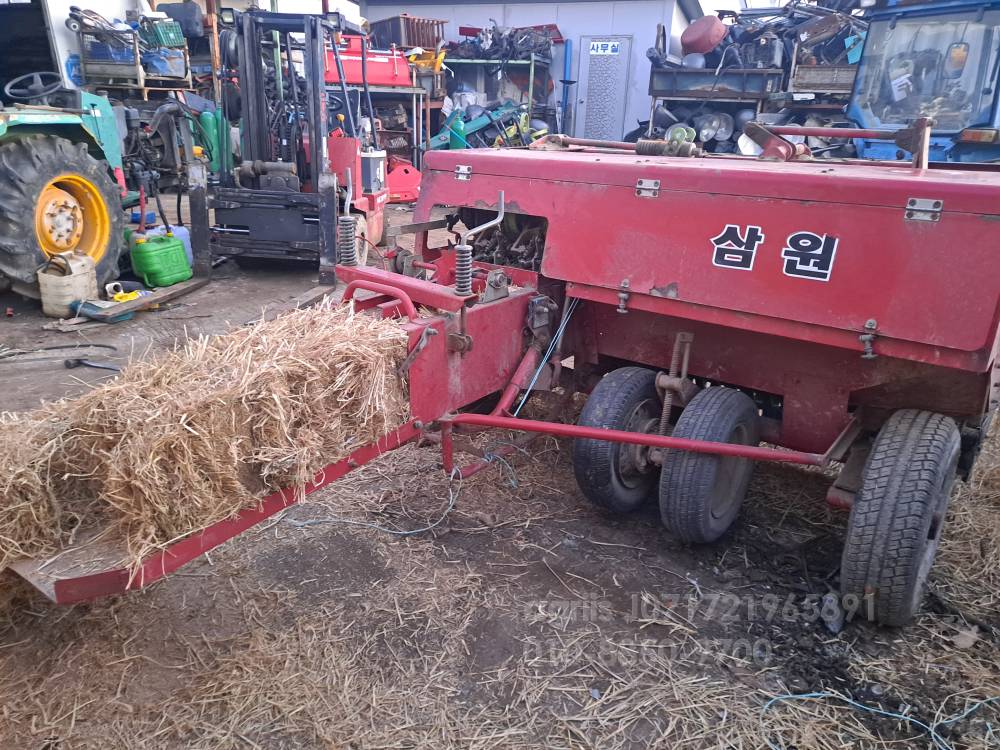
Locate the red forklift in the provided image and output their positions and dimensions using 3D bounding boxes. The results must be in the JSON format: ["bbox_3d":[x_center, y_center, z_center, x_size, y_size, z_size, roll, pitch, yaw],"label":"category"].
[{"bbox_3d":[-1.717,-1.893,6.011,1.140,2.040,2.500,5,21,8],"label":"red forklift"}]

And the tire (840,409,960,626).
[{"bbox_3d":[1.155,0.410,2.083,0.190,0.620,0.620,15,26,34],"label":"tire"}]

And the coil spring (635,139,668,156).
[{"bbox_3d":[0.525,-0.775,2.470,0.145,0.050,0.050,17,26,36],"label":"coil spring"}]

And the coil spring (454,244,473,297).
[{"bbox_3d":[-0.106,-0.305,2.100,0.050,0.138,0.050,0,21,0],"label":"coil spring"}]

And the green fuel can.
[{"bbox_3d":[-2.721,-0.936,5.806,0.220,0.360,0.420,8,22,18],"label":"green fuel can"}]

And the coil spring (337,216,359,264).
[{"bbox_3d":[-0.502,-0.440,2.370,0.051,0.148,0.051,17,26,36],"label":"coil spring"}]

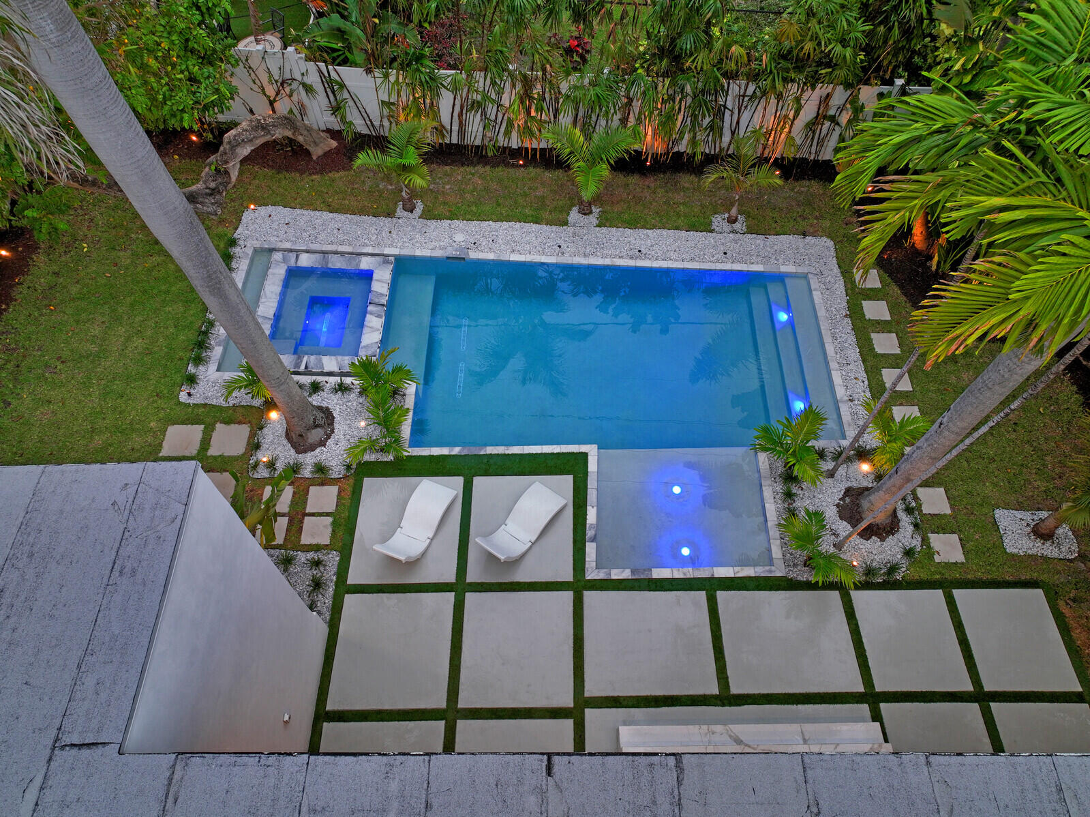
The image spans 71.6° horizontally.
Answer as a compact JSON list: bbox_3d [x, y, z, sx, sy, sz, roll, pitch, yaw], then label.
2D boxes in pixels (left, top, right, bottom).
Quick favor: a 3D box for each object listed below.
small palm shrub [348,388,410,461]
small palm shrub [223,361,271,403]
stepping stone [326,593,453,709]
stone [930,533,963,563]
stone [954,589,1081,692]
[{"bbox_3d":[-2.654,0.314,11.997,1.100,1.100,1.100,-1,55,2],"label":"small palm shrub"},{"bbox_3d":[-4.888,-0.408,13.031,1.200,0.920,1.050,0,57,0],"label":"small palm shrub"},{"bbox_3d":[-2.106,3.358,10.519,1.609,0.060,1.590,-1,55,2],"label":"stepping stone"},{"bbox_3d":[6.277,2.197,11.823,0.460,0.050,0.455,0,57,0],"label":"stone"},{"bbox_3d":[6.383,3.133,10.280,1.242,0.060,1.405,-1,55,2],"label":"stone"}]

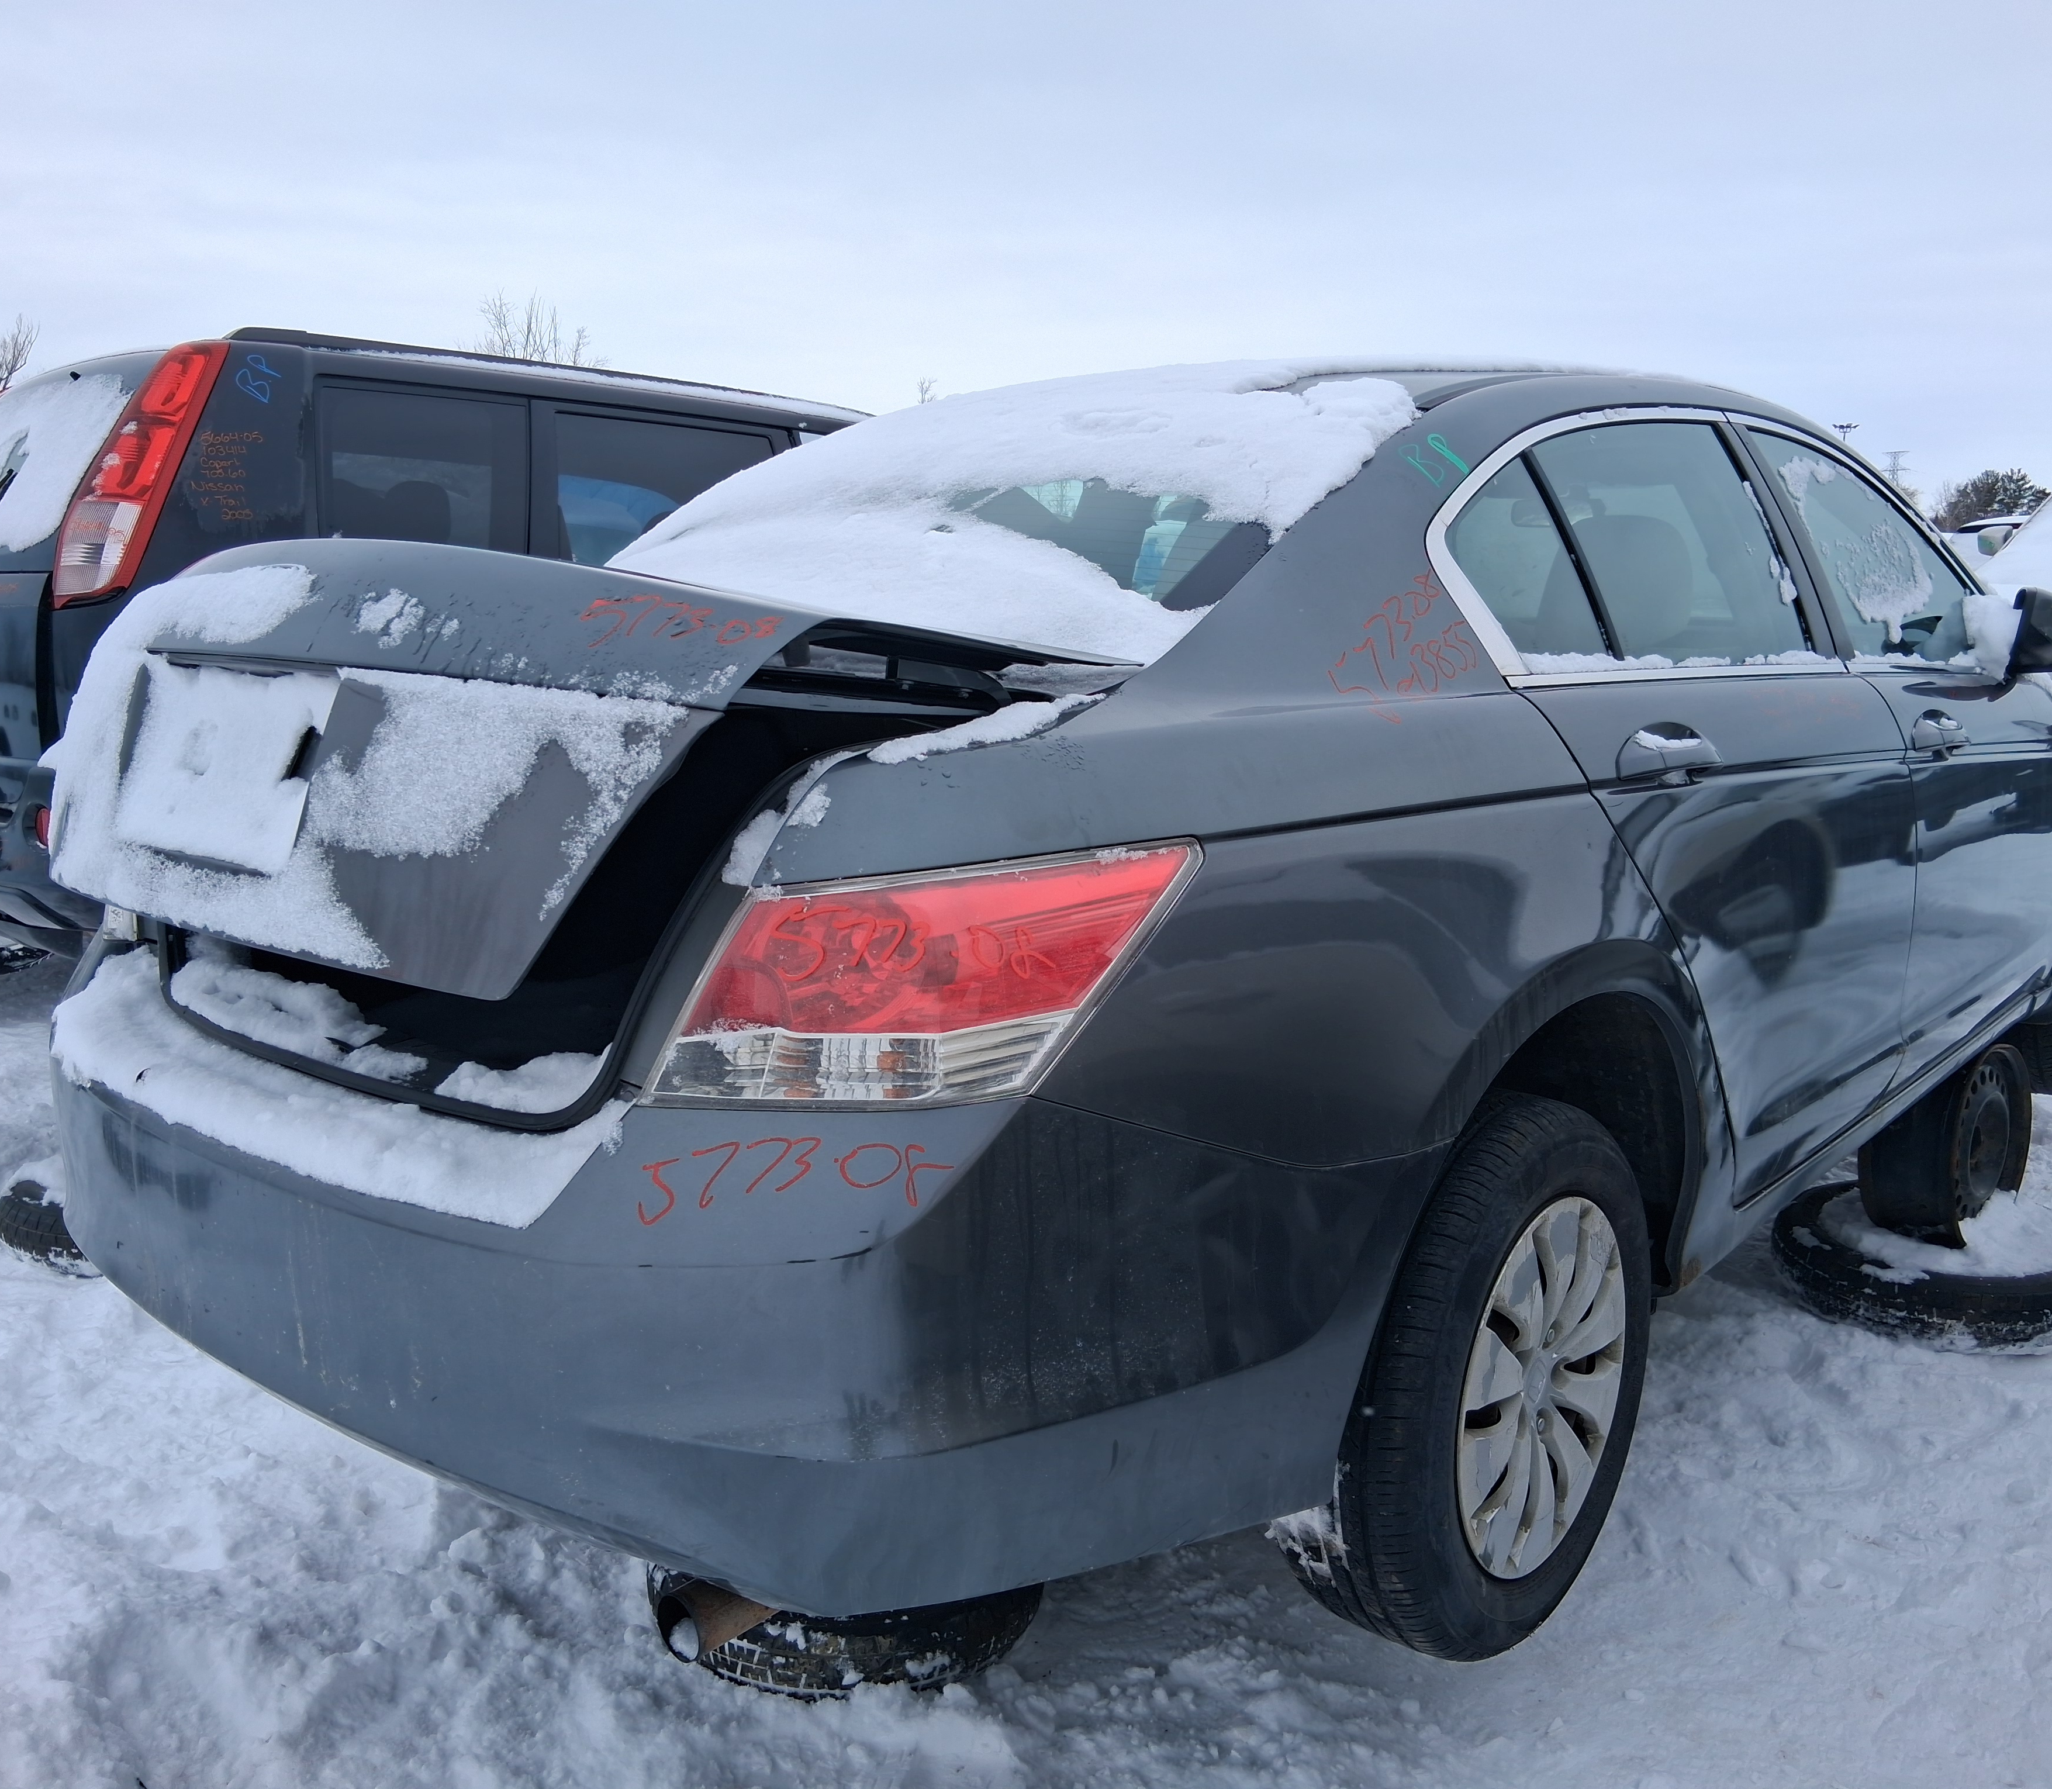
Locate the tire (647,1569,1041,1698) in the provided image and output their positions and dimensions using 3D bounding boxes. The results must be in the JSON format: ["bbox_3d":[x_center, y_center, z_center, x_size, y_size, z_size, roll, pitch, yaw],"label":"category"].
[{"bbox_3d":[-0.265,0.975,2.730,0.610,0.200,0.610,-1,10,0],"label":"tire"}]

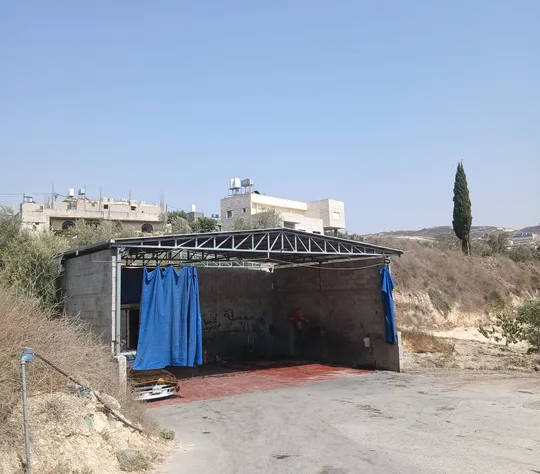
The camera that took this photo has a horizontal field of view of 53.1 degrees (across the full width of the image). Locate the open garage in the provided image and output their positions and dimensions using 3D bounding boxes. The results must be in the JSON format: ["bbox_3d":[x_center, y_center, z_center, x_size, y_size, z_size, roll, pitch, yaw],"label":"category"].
[{"bbox_3d":[-1.740,2.752,21.252,11.852,5.359,7.607,3,-8,-36],"label":"open garage"}]

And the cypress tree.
[{"bbox_3d":[14.594,-2.161,41.000,1.500,7.236,1.500,-1,-7,0],"label":"cypress tree"}]

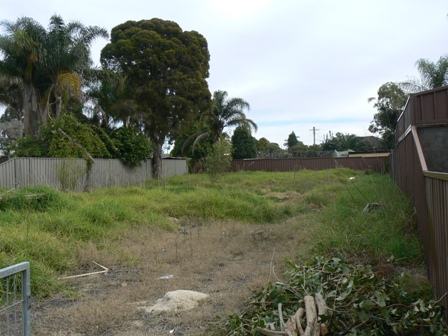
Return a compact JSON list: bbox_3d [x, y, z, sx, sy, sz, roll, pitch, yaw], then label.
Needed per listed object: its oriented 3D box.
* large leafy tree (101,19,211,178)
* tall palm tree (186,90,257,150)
[{"bbox_3d":[-5.450,-5.450,37.000,8.600,12.800,8.300,0,1,0],"label":"large leafy tree"},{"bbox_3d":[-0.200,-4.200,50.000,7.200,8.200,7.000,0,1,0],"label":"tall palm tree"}]

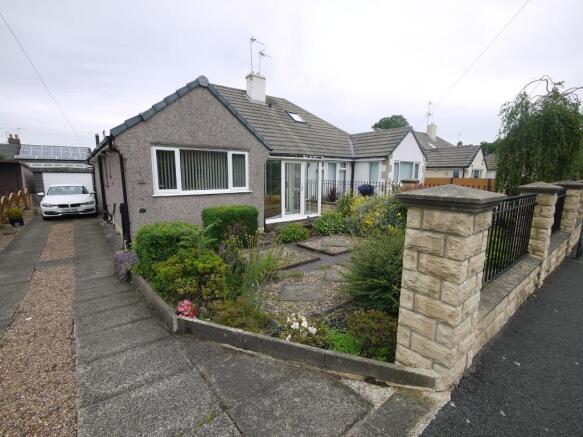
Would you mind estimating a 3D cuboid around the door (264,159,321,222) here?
[{"bbox_3d":[0.134,-1.053,10.020,2.740,2.150,0.100,-7,12,-38],"label":"door"}]

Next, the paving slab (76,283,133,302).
[{"bbox_3d":[-2.896,1.168,4.253,0.770,0.050,0.560,-7,10,-36],"label":"paving slab"}]

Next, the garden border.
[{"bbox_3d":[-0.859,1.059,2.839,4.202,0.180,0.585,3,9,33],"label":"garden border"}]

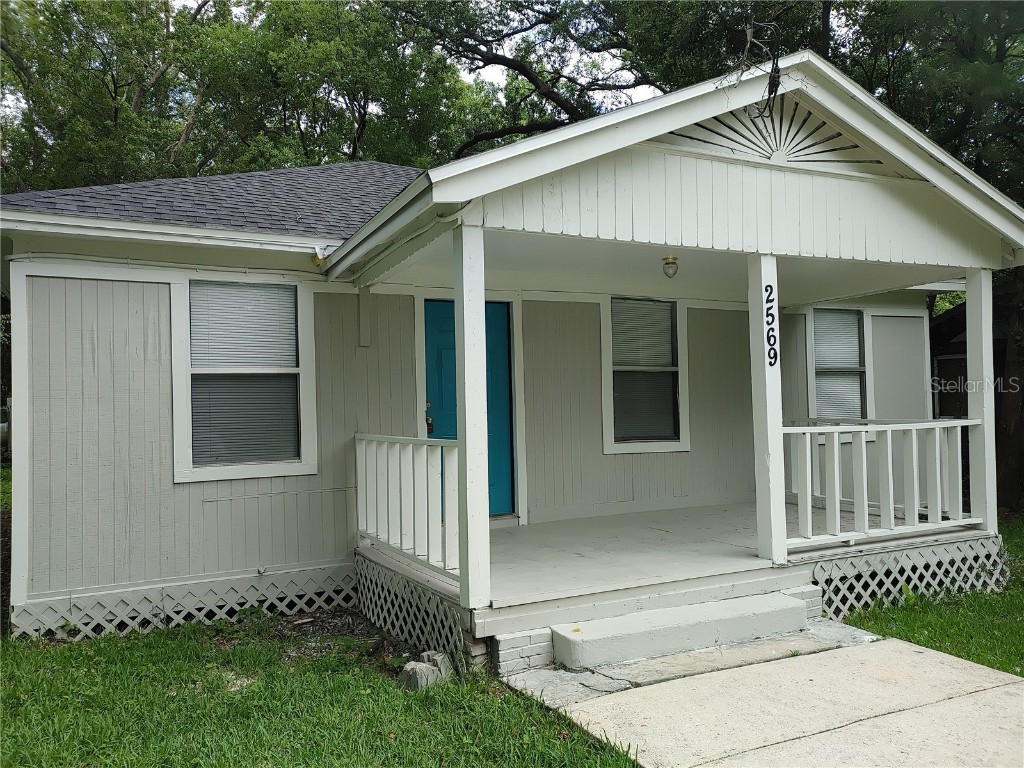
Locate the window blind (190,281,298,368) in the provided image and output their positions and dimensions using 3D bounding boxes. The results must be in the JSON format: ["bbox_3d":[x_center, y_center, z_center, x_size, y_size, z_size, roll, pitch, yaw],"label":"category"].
[{"bbox_3d":[-2.163,-0.467,6.232,0.819,0.684,0.045,-1,-1,-26],"label":"window blind"}]

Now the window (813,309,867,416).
[{"bbox_3d":[3.859,-0.147,9.123,0.813,1.451,0.045,-1,-1,-26],"label":"window"}]

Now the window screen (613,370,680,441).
[{"bbox_3d":[1.364,0.226,7.909,0.814,0.708,0.045,-1,-1,-26],"label":"window screen"}]

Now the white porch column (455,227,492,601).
[{"bbox_3d":[-0.226,0.181,4.390,0.127,2.145,0.127,-1,-1,-26],"label":"white porch column"}]

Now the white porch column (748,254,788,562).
[{"bbox_3d":[1.782,0.172,5.358,0.127,2.113,0.127,-1,-1,-26],"label":"white porch column"}]

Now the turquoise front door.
[{"bbox_3d":[-0.397,0.230,7.082,0.881,1.986,0.045,-1,-1,-26],"label":"turquoise front door"}]

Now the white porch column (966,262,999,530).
[{"bbox_3d":[3.909,0.144,6.383,0.127,2.162,0.127,-1,-1,-26],"label":"white porch column"}]

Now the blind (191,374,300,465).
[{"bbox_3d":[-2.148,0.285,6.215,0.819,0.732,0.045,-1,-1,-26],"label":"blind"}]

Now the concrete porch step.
[{"bbox_3d":[1.053,1.489,4.707,1.732,0.159,0.299,-1,-1,-26],"label":"concrete porch step"}]

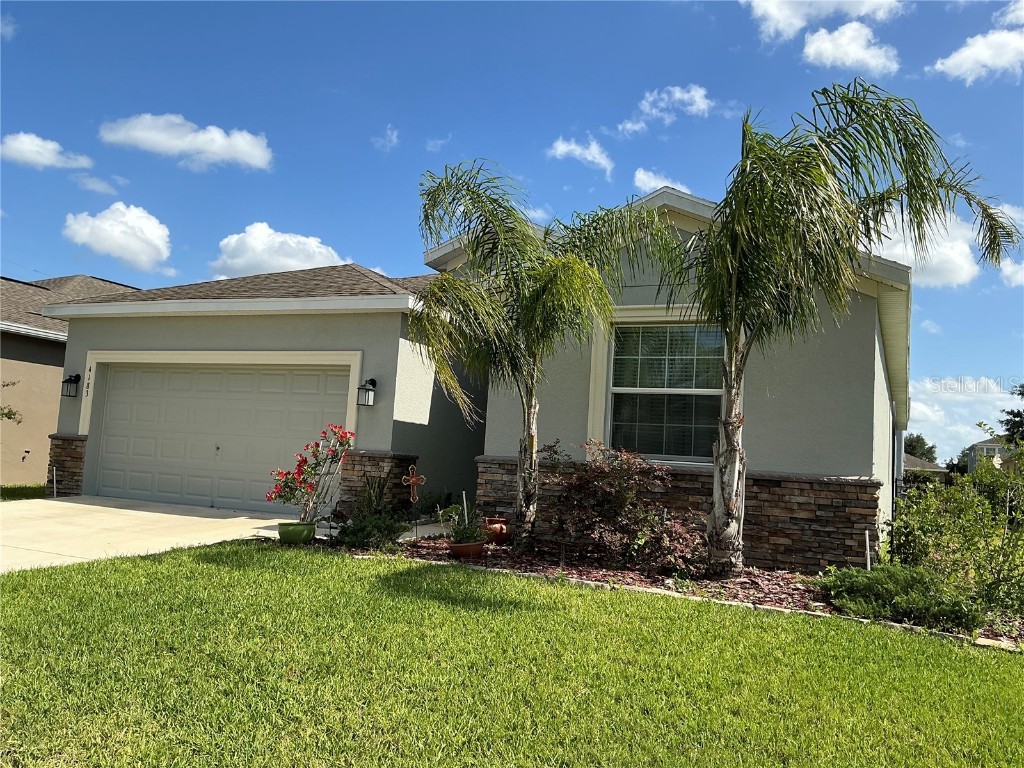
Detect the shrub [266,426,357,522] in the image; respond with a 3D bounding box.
[{"bbox_3d":[-2.129,0.956,8.750,0.880,0.980,0.550,4,-5,-13],"label":"shrub"}]

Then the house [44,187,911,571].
[{"bbox_3d":[1.828,0.385,18.561,12.700,4.600,17.700,1,-5,26],"label":"house"}]

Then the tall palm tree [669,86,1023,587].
[{"bbox_3d":[3.114,-0.501,7.900,3.100,4.550,2.600,1,-5,21],"label":"tall palm tree"}]

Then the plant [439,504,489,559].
[{"bbox_3d":[-0.474,1.442,8.100,0.460,0.490,0.420,4,-5,-3],"label":"plant"}]

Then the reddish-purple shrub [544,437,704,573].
[{"bbox_3d":[1.114,1.233,8.200,1.500,1.260,1.150,3,-5,8],"label":"reddish-purple shrub"}]

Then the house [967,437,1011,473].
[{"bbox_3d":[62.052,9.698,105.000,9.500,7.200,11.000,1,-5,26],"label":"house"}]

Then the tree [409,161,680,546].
[{"bbox_3d":[0.349,-0.295,8.900,2.650,4.000,2.200,3,-5,2],"label":"tree"}]

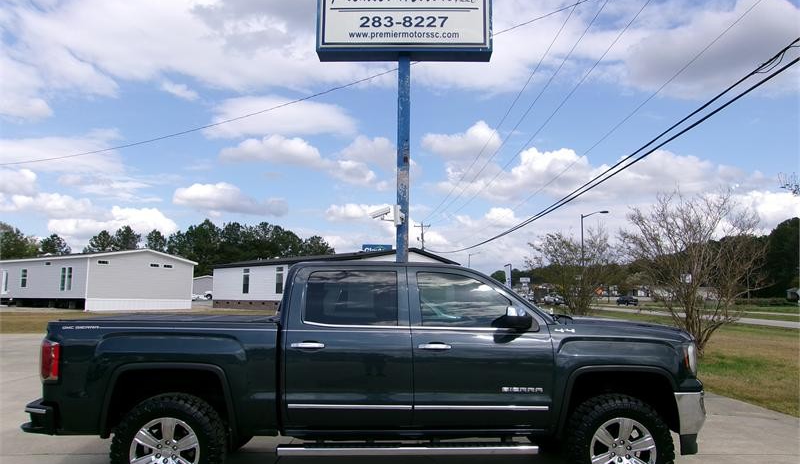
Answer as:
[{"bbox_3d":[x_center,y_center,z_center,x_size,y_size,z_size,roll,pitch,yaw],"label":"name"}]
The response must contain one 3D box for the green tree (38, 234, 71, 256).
[{"bbox_3d":[-64.064,6.807,114.887,6.487,12.768,6.487,1,-6,0],"label":"green tree"}]

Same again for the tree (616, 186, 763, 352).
[{"bbox_3d":[8.396,1.071,17.699,4.003,4.676,3.683,1,-6,0],"label":"tree"}]

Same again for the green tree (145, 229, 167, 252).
[{"bbox_3d":[-43.398,6.109,109.931,3.901,13.534,3.901,0,-6,0],"label":"green tree"}]

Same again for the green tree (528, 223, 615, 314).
[{"bbox_3d":[9.610,2.479,34.939,4.970,5.838,4.722,0,-6,0],"label":"green tree"}]

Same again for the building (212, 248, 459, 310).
[{"bbox_3d":[-6.457,4.338,52.639,9.500,4.642,21.500,6,-9,-43],"label":"building"}]

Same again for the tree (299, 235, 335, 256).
[{"bbox_3d":[-15.326,7.011,114.885,6.297,13.168,6.297,0,-6,0],"label":"tree"}]

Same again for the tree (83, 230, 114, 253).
[{"bbox_3d":[-53.481,6.251,109.909,5.671,13.106,5.671,0,-6,0],"label":"tree"}]

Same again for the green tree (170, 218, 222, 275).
[{"bbox_3d":[-34.722,5.045,105.022,8.477,14.748,8.477,0,-6,0],"label":"green tree"}]

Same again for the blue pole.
[{"bbox_3d":[0.043,-0.006,9.000,0.165,5.232,0.165,0,-6,0],"label":"blue pole"}]

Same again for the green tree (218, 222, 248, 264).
[{"bbox_3d":[-28.297,5.385,105.022,5.553,14.079,5.553,1,-6,0],"label":"green tree"}]

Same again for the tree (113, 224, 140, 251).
[{"bbox_3d":[-48.573,5.736,109.966,4.968,14.212,4.968,0,-6,0],"label":"tree"}]

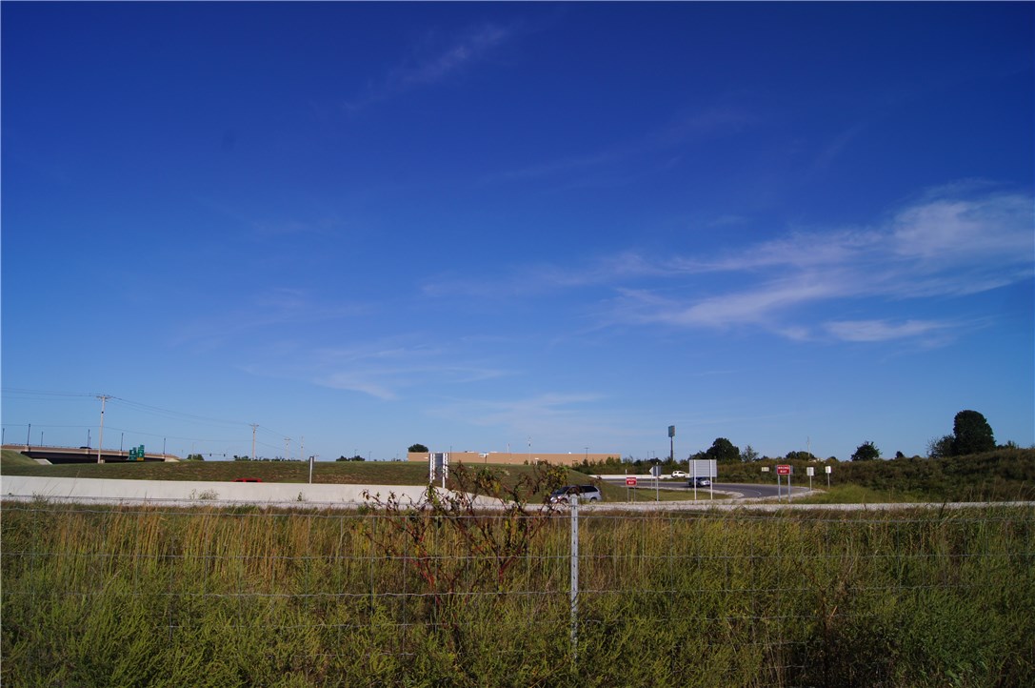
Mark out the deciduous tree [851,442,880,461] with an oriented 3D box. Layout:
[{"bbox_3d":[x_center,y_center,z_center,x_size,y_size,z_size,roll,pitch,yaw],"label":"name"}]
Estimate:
[{"bbox_3d":[62.026,19.574,138.000,5.000,4.800,4.800,0,-9,0],"label":"deciduous tree"}]

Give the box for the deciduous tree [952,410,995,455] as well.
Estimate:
[{"bbox_3d":[69.412,13.911,118.000,6.300,7.600,6.100,0,-9,0],"label":"deciduous tree"}]

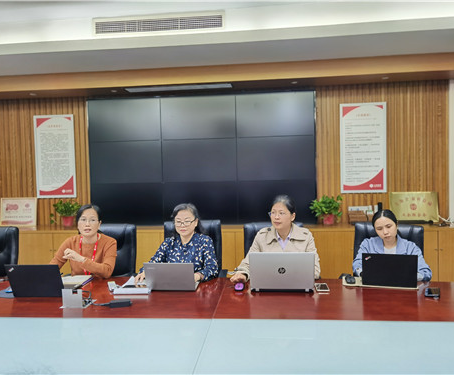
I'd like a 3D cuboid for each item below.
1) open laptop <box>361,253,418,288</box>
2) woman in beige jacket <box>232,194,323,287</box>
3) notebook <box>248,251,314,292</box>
[{"bbox_3d":[1.017,0.505,2.445,0.320,0.210,0.290,-1,2,18],"label":"open laptop"},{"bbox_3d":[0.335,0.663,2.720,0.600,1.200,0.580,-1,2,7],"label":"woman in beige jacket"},{"bbox_3d":[0.351,0.510,2.473,0.384,0.260,0.330,-1,2,6],"label":"notebook"}]

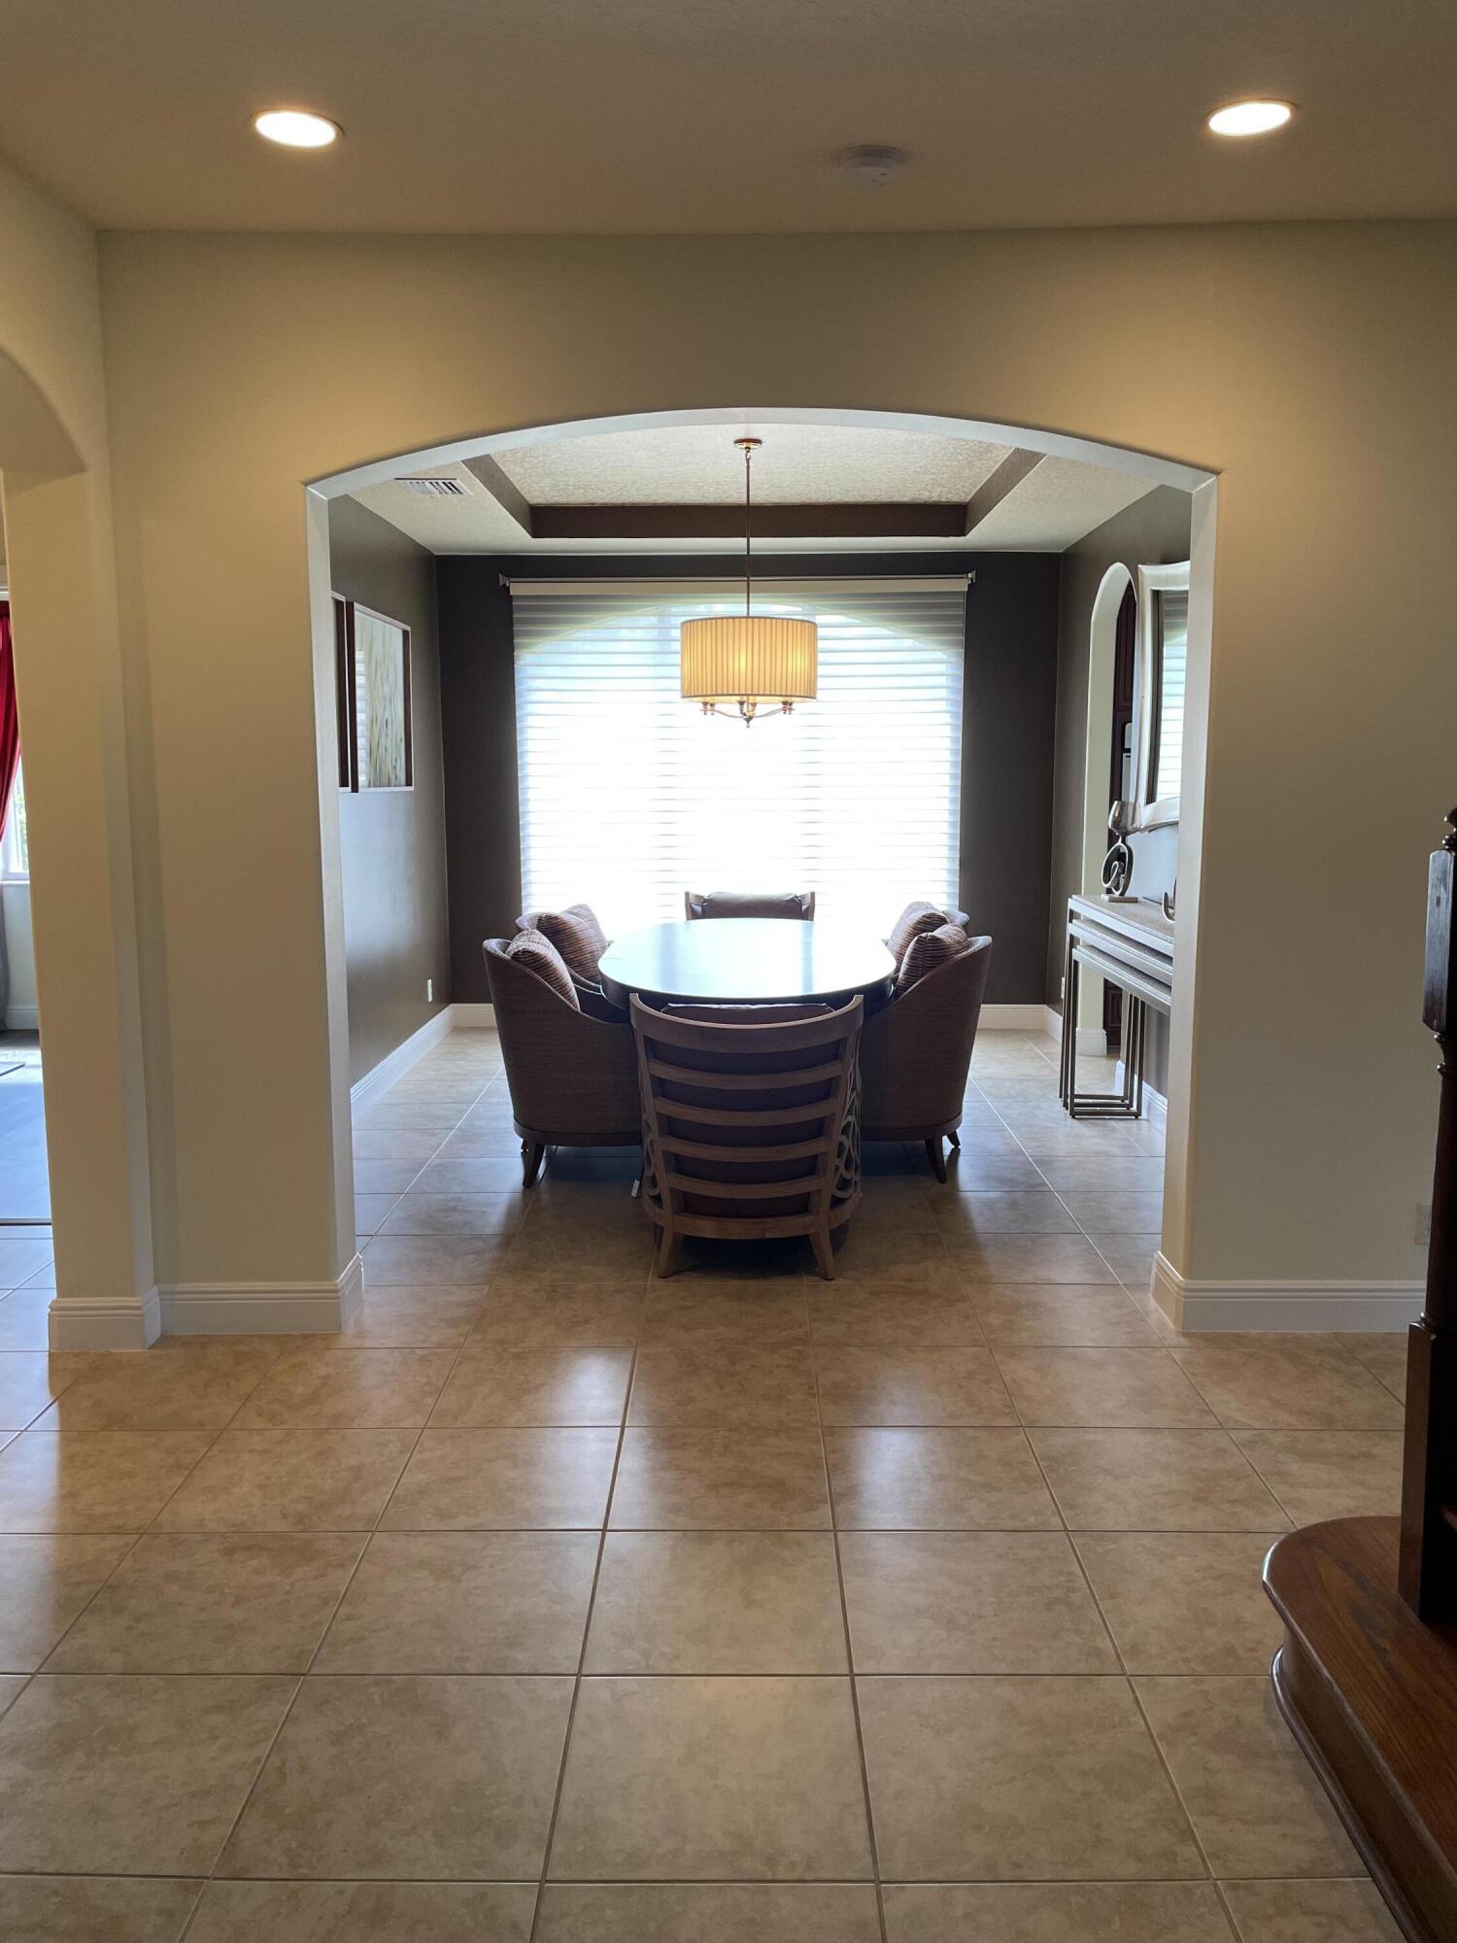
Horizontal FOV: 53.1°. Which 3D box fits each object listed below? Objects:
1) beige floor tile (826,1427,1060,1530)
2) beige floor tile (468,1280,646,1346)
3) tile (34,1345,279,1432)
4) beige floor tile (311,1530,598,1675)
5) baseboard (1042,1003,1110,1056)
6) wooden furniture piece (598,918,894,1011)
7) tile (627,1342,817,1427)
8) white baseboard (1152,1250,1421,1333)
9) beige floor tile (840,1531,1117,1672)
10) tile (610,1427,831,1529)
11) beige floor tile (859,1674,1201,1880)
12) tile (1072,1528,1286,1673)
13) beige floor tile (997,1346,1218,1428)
[{"bbox_3d":[0.447,1.093,3.149,0.457,0.012,0.457,0,8,0],"label":"beige floor tile"},{"bbox_3d":[-0.468,0.959,4.037,0.455,0.012,0.451,0,8,0],"label":"beige floor tile"},{"bbox_3d":[-1.392,1.030,3.595,0.455,0.012,0.451,0,8,0],"label":"tile"},{"bbox_3d":[-0.479,1.159,2.688,0.455,0.012,0.451,0,8,0],"label":"beige floor tile"},{"bbox_3d":[1.849,0.308,7.803,0.170,0.139,0.714,0,8,0],"label":"baseboard"},{"bbox_3d":[0.077,0.289,5.879,1.095,0.755,2.399,0,8,1],"label":"wooden furniture piece"},{"bbox_3d":[-0.010,1.014,3.559,0.455,0.010,0.455,0,8,1],"label":"tile"},{"bbox_3d":[1.554,0.863,3.977,0.721,0.144,0.273,0,8,1],"label":"white baseboard"},{"bbox_3d":[0.436,1.139,2.647,0.450,0.010,0.450,0,8,1],"label":"beige floor tile"},{"bbox_3d":[-0.014,1.076,3.101,0.450,0.010,0.450,0,8,1],"label":"tile"},{"bbox_3d":[0.436,1.206,2.202,0.455,0.010,0.455,0,8,1],"label":"beige floor tile"},{"bbox_3d":[0.901,1.153,2.676,0.455,0.012,0.451,0,8,0],"label":"tile"},{"bbox_3d":[0.904,1.011,3.551,0.455,0.010,0.455,0,8,1],"label":"beige floor tile"}]

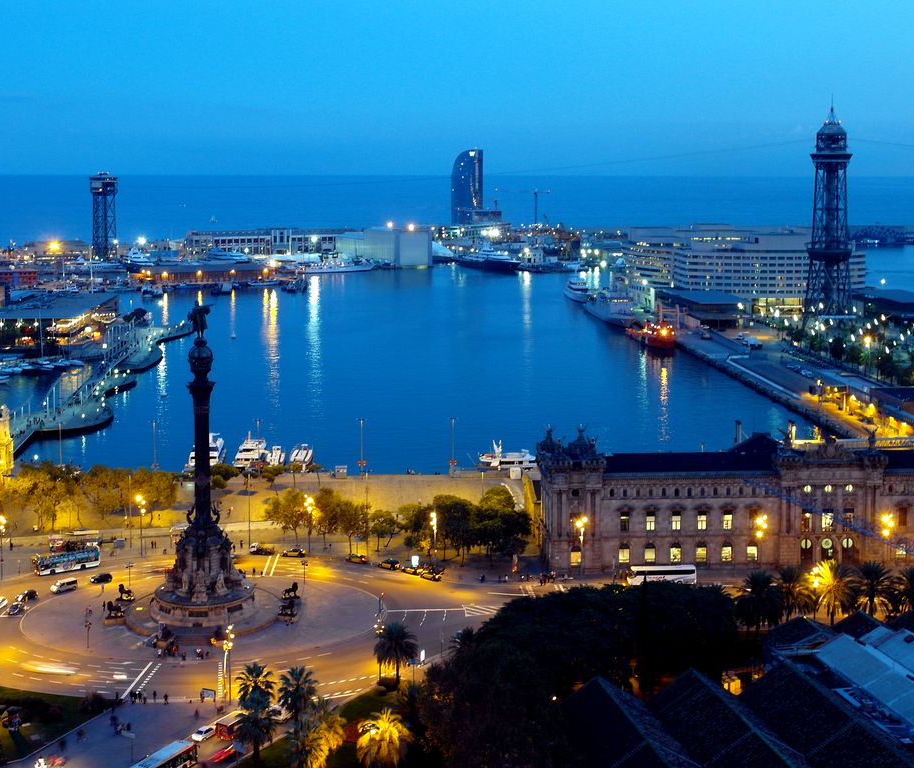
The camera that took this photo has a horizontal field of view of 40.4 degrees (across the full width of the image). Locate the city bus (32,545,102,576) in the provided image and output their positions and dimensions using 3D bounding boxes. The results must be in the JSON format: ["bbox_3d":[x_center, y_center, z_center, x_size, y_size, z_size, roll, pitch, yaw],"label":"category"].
[{"bbox_3d":[-82.407,37.188,263.467,12.214,4.236,2.561,-6,12,-32],"label":"city bus"}]

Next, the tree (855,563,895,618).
[{"bbox_3d":[76.180,38.560,226.330,8.000,13.330,8.000,0,10,0],"label":"tree"}]

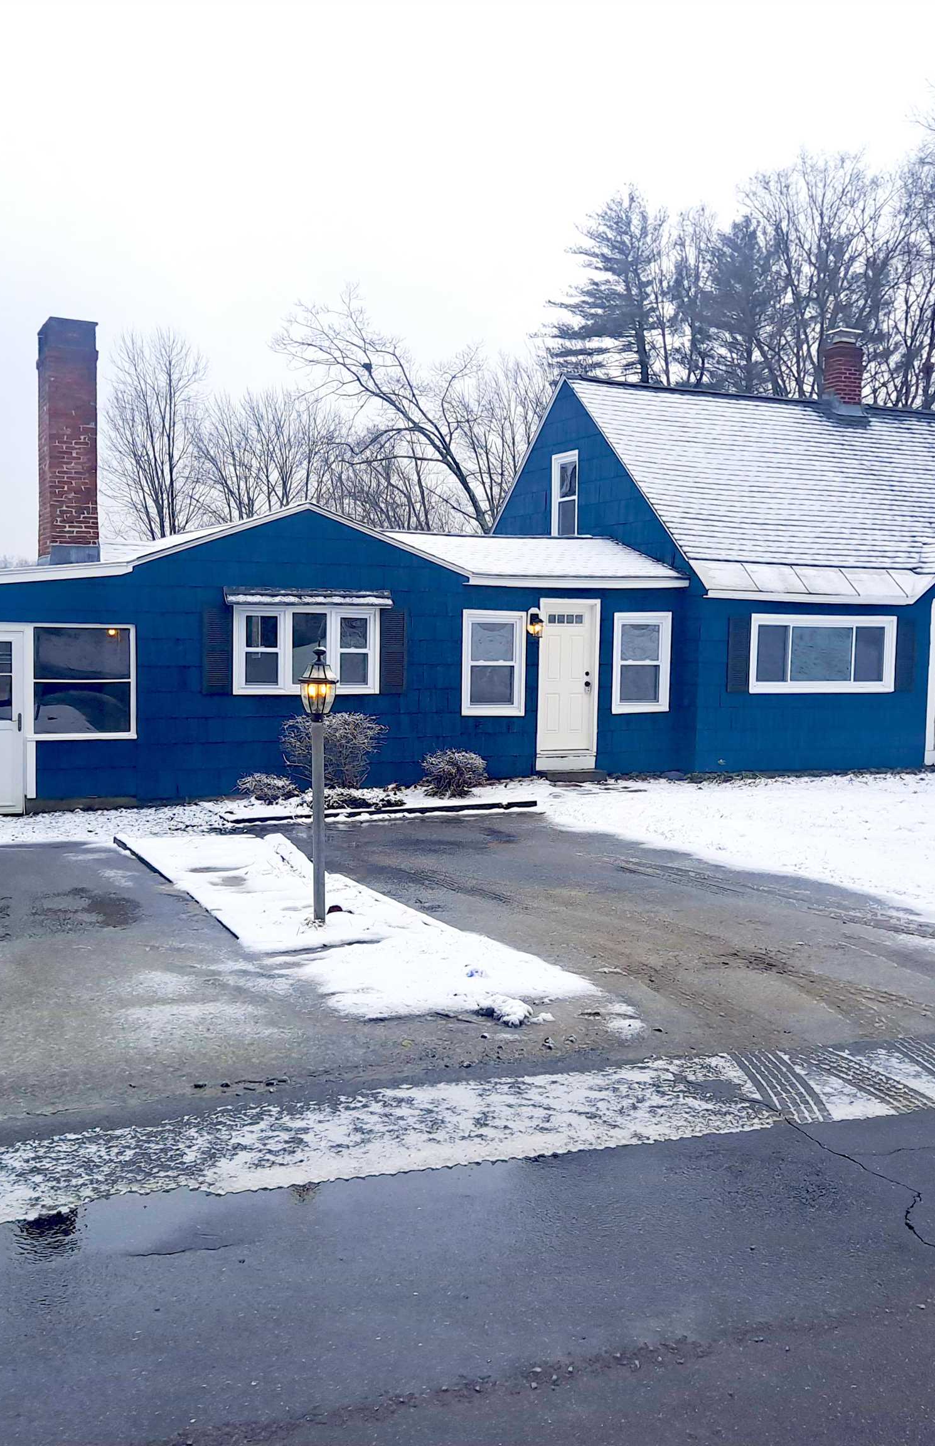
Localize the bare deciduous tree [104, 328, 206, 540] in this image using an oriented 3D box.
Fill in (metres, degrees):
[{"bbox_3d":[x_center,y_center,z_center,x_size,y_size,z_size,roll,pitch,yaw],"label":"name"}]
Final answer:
[{"bbox_3d":[-9.529,-6.164,42.436,3.090,11.560,3.090,0,4,-13],"label":"bare deciduous tree"}]

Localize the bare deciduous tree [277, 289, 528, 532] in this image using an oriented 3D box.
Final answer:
[{"bbox_3d":[-1.724,-5.409,35.414,6.320,10.990,5.060,1,4,-3],"label":"bare deciduous tree"}]

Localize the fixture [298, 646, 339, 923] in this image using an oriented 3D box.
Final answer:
[{"bbox_3d":[-0.987,0.425,9.362,0.265,1.860,0.265,-1,5,-21],"label":"fixture"}]

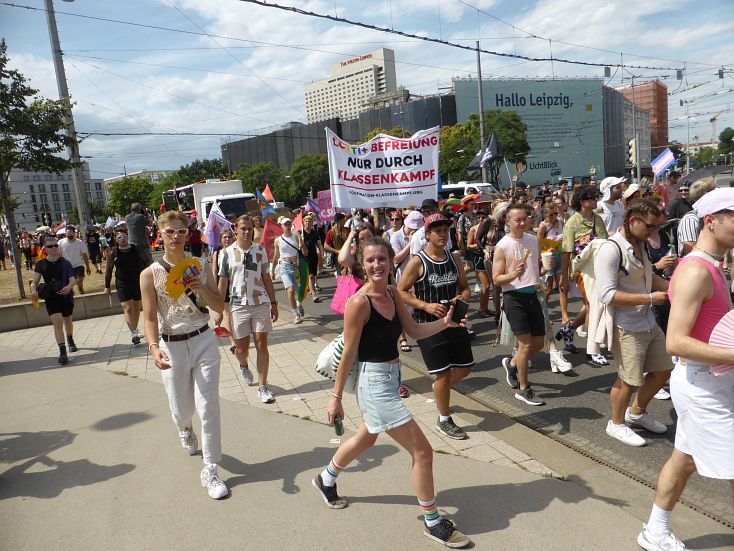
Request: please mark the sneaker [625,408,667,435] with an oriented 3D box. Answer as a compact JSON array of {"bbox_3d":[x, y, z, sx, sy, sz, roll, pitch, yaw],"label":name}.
[{"bbox_3d":[2.090,1.085,3.830,0.110,0.115,0.295,-10,9,-33],"label":"sneaker"}]

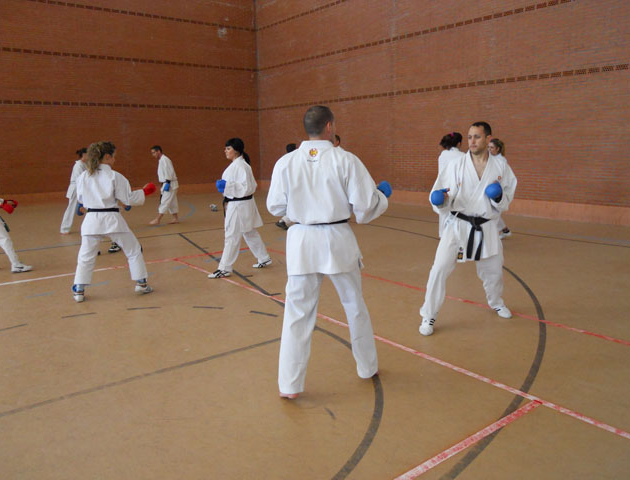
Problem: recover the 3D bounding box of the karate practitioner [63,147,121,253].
[{"bbox_3d":[-4.152,-0.858,9.280,0.700,1.580,0.520,-5,11,-25],"label":"karate practitioner"}]

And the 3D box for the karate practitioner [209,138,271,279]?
[{"bbox_3d":[-0.946,-0.426,6.369,0.760,1.640,0.520,-3,10,-14],"label":"karate practitioner"}]

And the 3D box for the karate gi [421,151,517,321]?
[{"bbox_3d":[1.269,-0.051,4.328,0.760,1.400,0.550,2,10,14],"label":"karate gi"}]

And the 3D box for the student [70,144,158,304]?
[{"bbox_3d":[-2.043,-0.194,5.290,0.780,1.580,0.620,1,10,11],"label":"student"}]

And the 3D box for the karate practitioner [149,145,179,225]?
[{"bbox_3d":[-3.084,-1.095,10.510,0.620,1.600,0.500,-4,10,-17],"label":"karate practitioner"}]

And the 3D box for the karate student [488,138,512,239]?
[{"bbox_3d":[2.920,-0.811,8.391,0.680,1.610,0.550,-9,13,-40],"label":"karate student"}]

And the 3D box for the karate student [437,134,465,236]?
[{"bbox_3d":[1.972,-0.663,7.400,0.550,1.680,0.620,5,11,29],"label":"karate student"}]

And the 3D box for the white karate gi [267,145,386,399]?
[{"bbox_3d":[0.082,0.157,3.275,0.680,1.480,0.500,2,10,16],"label":"white karate gi"}]

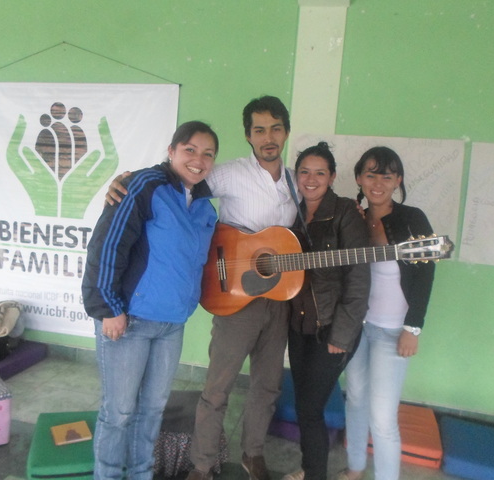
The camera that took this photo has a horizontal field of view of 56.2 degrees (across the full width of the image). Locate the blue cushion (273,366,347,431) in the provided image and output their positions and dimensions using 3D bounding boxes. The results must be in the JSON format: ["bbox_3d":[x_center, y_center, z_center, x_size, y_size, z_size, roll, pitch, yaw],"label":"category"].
[{"bbox_3d":[0.334,0.927,2.726,0.480,0.090,0.520,5,6,13],"label":"blue cushion"}]

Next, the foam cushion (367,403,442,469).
[{"bbox_3d":[0.816,1.057,2.595,0.465,0.090,0.540,5,4,17],"label":"foam cushion"}]

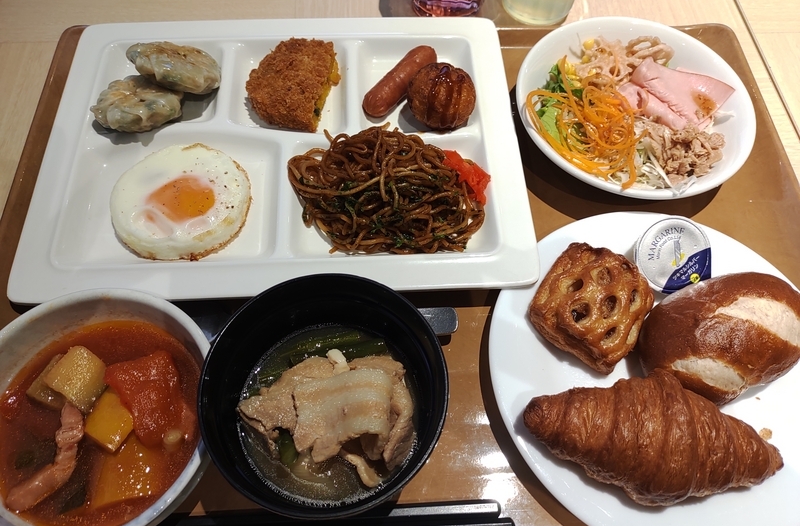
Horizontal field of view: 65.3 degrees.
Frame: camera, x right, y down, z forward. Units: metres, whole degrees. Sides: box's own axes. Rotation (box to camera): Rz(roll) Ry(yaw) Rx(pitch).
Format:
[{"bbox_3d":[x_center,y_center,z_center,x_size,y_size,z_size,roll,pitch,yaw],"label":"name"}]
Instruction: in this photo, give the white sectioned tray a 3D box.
[{"bbox_3d":[-0.072,-0.072,0.406,0.295,0.025,0.219,-2,62,-3],"label":"white sectioned tray"}]

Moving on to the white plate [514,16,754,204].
[{"bbox_3d":[0.153,-0.098,0.422,0.155,0.033,0.155,1,62,-1],"label":"white plate"}]

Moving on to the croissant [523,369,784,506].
[{"bbox_3d":[0.124,0.086,0.306,0.124,0.046,0.064,10,62,4],"label":"croissant"}]

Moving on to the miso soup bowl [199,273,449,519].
[{"bbox_3d":[-0.034,0.070,0.307,0.112,0.066,0.112,1,62,-1],"label":"miso soup bowl"}]

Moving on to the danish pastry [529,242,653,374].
[{"bbox_3d":[0.106,0.026,0.344,0.059,0.032,0.054,39,68,18],"label":"danish pastry"}]

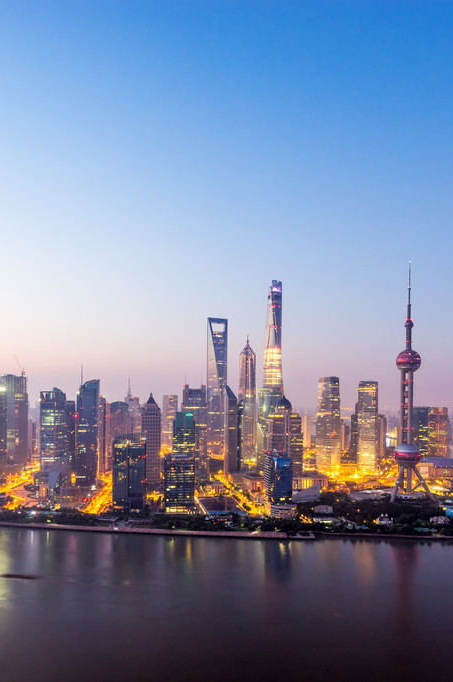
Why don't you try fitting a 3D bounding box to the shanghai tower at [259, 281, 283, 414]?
[{"bbox_3d":[166.770,94.500,1790.000,85.000,630.000,85.000,0,-7,0],"label":"shanghai tower"}]

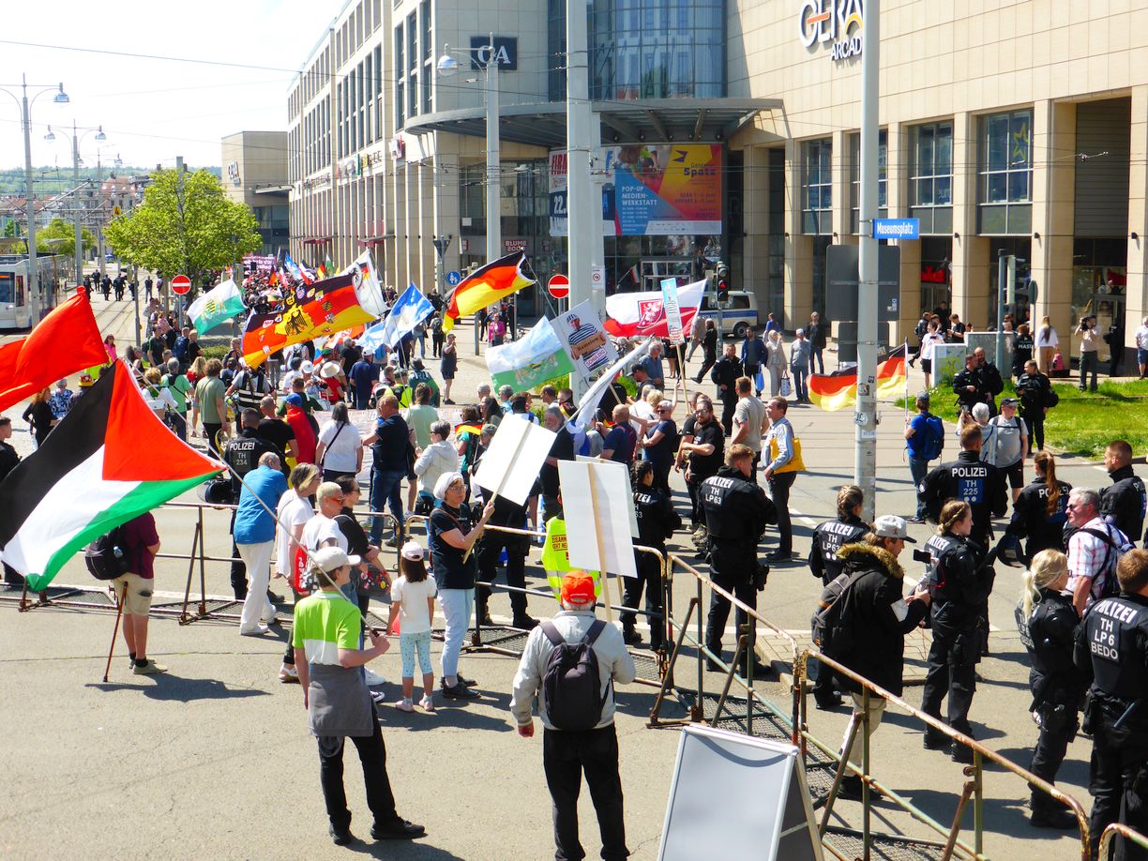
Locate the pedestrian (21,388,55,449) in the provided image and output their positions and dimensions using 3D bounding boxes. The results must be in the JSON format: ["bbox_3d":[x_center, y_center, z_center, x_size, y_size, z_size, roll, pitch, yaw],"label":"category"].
[{"bbox_3d":[-7.692,0.126,22.506,0.450,1.650,0.480,-2,7,-17],"label":"pedestrian"}]

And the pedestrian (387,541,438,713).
[{"bbox_3d":[-1.216,1.459,11.674,0.390,1.270,0.270,-1,7,-9],"label":"pedestrian"}]

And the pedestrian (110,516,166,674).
[{"bbox_3d":[-3.683,1.199,13.106,0.470,1.640,0.520,-2,7,-14],"label":"pedestrian"}]

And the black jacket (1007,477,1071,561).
[{"bbox_3d":[4.251,0.782,14.200,0.540,0.700,0.360,-3,7,-23],"label":"black jacket"}]

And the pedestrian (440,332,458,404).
[{"bbox_3d":[-3.021,-1.487,37.205,0.420,1.660,0.470,3,7,25],"label":"pedestrian"}]

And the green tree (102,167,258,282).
[{"bbox_3d":[-17.543,-8.171,70.000,6.900,7.000,6.900,0,6,0],"label":"green tree"}]

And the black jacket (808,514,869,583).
[{"bbox_3d":[2.037,0.942,11.900,0.550,0.680,0.400,6,9,44],"label":"black jacket"}]

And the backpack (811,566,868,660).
[{"bbox_3d":[1.686,1.159,9.850,0.230,0.500,0.290,12,2,-23],"label":"backpack"}]

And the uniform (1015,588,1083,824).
[{"bbox_3d":[2.892,1.637,9.399,0.400,1.440,0.480,-1,6,-7],"label":"uniform"}]

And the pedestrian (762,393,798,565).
[{"bbox_3d":[2.317,0.548,17.394,0.400,1.770,0.480,-2,7,-18],"label":"pedestrian"}]

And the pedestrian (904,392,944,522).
[{"bbox_3d":[4.607,0.352,20.802,0.500,1.710,0.520,5,8,36],"label":"pedestrian"}]

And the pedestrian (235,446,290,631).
[{"bbox_3d":[-2.845,1.000,14.063,0.480,1.630,0.400,3,7,22],"label":"pedestrian"}]

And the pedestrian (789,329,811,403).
[{"bbox_3d":[5.329,-1.520,36.705,0.520,1.700,0.340,0,6,2],"label":"pedestrian"}]

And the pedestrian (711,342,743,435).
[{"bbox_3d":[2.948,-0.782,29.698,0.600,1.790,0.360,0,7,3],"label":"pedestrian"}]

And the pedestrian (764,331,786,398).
[{"bbox_3d":[4.705,-1.508,36.206,0.500,1.650,0.380,-1,7,-6],"label":"pedestrian"}]

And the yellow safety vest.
[{"bbox_3d":[-0.013,1.021,12.393,0.500,0.700,0.300,0,6,0],"label":"yellow safety vest"}]

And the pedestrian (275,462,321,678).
[{"bbox_3d":[-2.238,1.144,12.515,0.380,1.690,0.460,-3,7,-30],"label":"pedestrian"}]

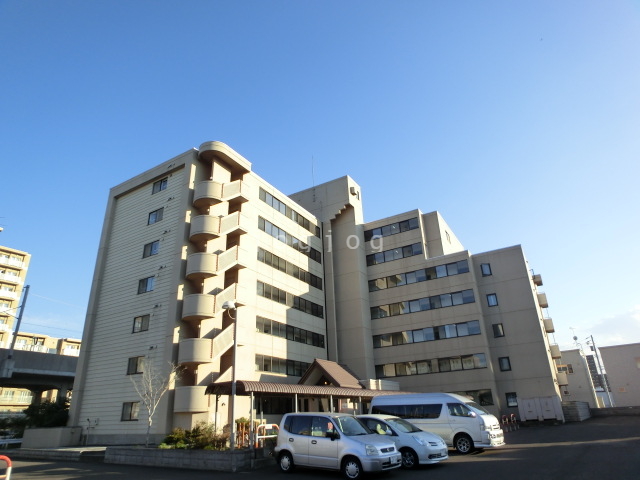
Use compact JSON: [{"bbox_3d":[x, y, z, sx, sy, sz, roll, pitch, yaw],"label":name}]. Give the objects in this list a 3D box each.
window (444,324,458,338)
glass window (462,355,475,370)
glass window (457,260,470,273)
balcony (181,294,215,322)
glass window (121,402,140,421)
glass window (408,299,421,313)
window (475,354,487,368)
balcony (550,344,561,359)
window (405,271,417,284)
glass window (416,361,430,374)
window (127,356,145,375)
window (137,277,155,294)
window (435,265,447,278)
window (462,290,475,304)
[{"bbox_3d":[12.023,8.376,35.434,1.000,1.200,0.150,-16,-26,26],"label":"window"},{"bbox_3d":[12.942,10.675,33.830,1.000,1.170,0.150,-15,-26,26],"label":"glass window"},{"bbox_3d":[13.584,2.584,36.750,1.000,1.200,0.150,-16,-26,26],"label":"glass window"},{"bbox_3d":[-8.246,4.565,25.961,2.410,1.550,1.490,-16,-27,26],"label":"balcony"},{"bbox_3d":[-12.626,11.478,25.970,1.770,1.160,0.120,-16,-27,26],"label":"glass window"},{"bbox_3d":[9.100,6.311,36.993,0.990,1.185,0.120,-15,-27,29],"label":"glass window"},{"bbox_3d":[13.850,10.459,33.490,1.000,1.200,0.150,-16,-26,26],"label":"window"},{"bbox_3d":[26.088,12.363,42.979,0.900,1.300,1.600,-16,-26,26],"label":"balcony"},{"bbox_3d":[9.248,3.753,38.915,1.000,1.150,0.150,-15,-26,26],"label":"window"},{"bbox_3d":[9.570,11.658,35.535,1.120,1.170,0.150,-15,-26,26],"label":"glass window"},{"bbox_3d":[-12.360,8.465,26.119,1.700,1.100,0.120,-15,-27,27],"label":"window"},{"bbox_3d":[-12.858,3.373,28.871,1.680,1.170,0.150,-16,-26,26],"label":"window"},{"bbox_3d":[11.839,3.095,37.624,1.000,1.200,0.150,-16,-26,26],"label":"window"},{"bbox_3d":[13.599,5.207,35.514,1.020,1.210,0.120,-15,-27,27],"label":"window"}]

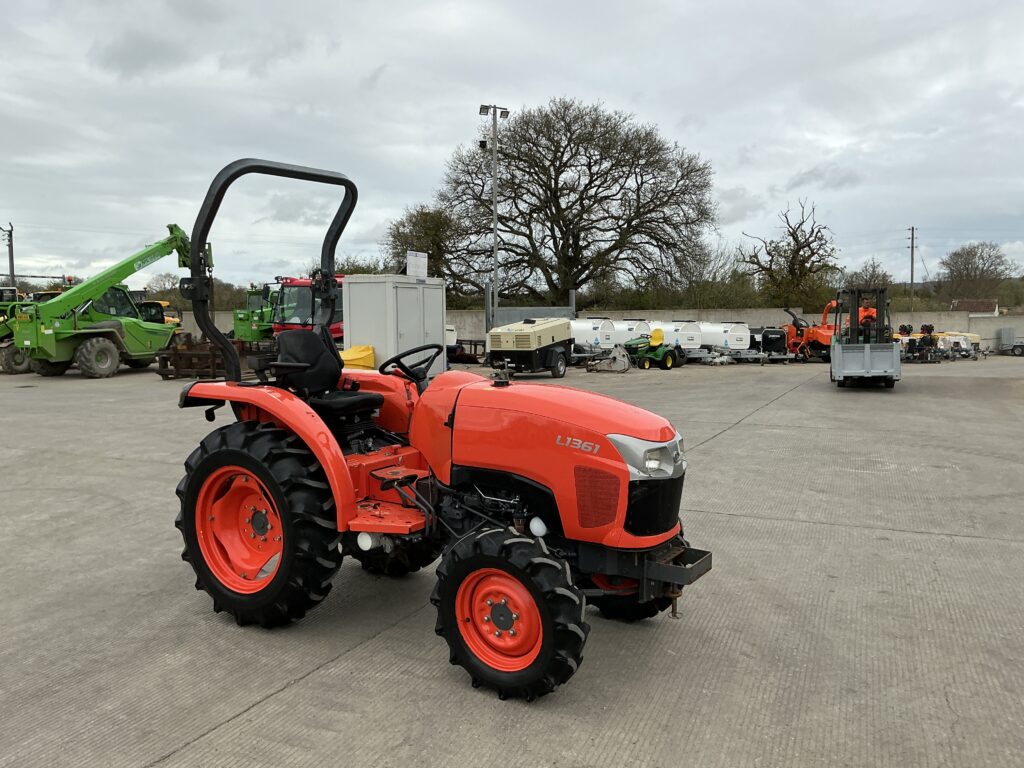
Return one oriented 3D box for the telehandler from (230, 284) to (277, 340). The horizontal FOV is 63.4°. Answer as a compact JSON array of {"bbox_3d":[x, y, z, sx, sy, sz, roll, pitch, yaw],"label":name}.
[{"bbox_3d":[-7.850,-2.126,29.226,2.150,2.500,4.600,1,5,12],"label":"telehandler"}]

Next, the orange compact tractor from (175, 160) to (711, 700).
[{"bbox_3d":[-0.469,0.036,4.409,3.080,2.440,1.340,3,6,32],"label":"orange compact tractor"}]

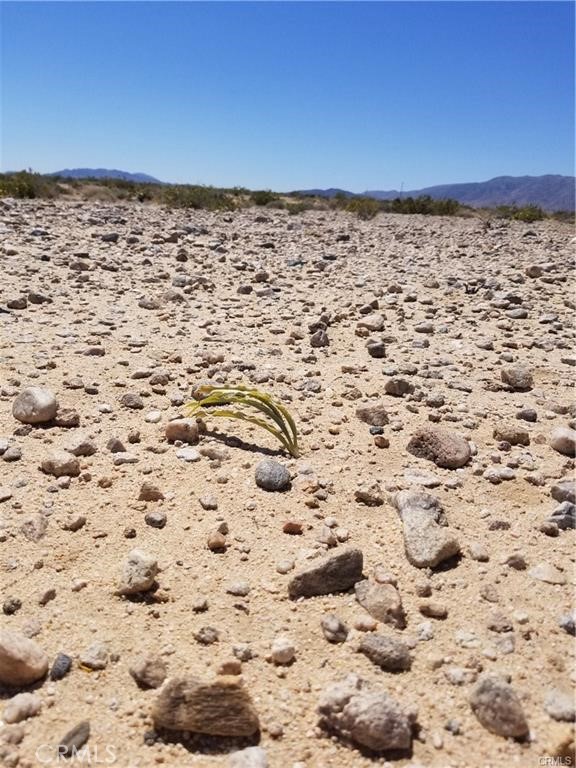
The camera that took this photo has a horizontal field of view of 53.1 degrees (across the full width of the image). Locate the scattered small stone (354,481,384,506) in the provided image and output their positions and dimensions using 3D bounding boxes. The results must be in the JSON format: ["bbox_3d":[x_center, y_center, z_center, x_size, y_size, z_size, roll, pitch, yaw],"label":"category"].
[{"bbox_3d":[0.106,0.144,0.754,0.037,0.030,0.030,2,18,0],"label":"scattered small stone"}]

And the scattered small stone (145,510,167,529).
[{"bbox_3d":[-0.190,0.195,0.828,0.030,0.020,0.026,-2,18,-13],"label":"scattered small stone"}]

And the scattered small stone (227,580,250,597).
[{"bbox_3d":[-0.050,0.206,0.579,0.023,0.013,0.017,2,18,0],"label":"scattered small stone"}]

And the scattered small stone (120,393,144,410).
[{"bbox_3d":[-0.346,0.039,1.284,0.050,0.032,0.040,-2,18,-15],"label":"scattered small stone"}]

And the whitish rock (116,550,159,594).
[{"bbox_3d":[-0.181,0.226,0.693,0.049,0.043,0.043,-2,18,-15],"label":"whitish rock"}]

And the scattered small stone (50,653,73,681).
[{"bbox_3d":[-0.222,0.278,0.566,0.018,0.015,0.029,0,18,-7],"label":"scattered small stone"}]

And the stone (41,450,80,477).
[{"bbox_3d":[-0.421,0.149,1.071,0.067,0.042,0.050,3,18,5],"label":"stone"}]

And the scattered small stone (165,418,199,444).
[{"bbox_3d":[-0.228,0.100,1.240,0.069,0.044,0.055,2,18,0],"label":"scattered small stone"}]

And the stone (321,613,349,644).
[{"bbox_3d":[0.050,0.267,0.628,0.025,0.022,0.032,-3,18,-17],"label":"stone"}]

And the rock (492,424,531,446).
[{"bbox_3d":[0.374,0.085,0.965,0.058,0.030,0.043,2,18,0],"label":"rock"}]

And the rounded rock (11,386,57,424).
[{"bbox_3d":[-0.575,0.049,1.316,0.093,0.078,0.079,2,18,0],"label":"rounded rock"}]

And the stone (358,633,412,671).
[{"bbox_3d":[0.112,0.307,0.658,0.059,0.025,0.038,9,19,21],"label":"stone"}]

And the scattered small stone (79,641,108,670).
[{"bbox_3d":[-0.196,0.273,0.581,0.027,0.017,0.024,-4,19,-20],"label":"scattered small stone"}]

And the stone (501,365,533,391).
[{"bbox_3d":[0.625,-0.019,1.575,0.085,0.055,0.074,10,19,21],"label":"stone"}]

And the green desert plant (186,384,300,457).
[{"bbox_3d":[-0.107,0.067,1.246,0.310,0.105,0.110,13,21,31],"label":"green desert plant"}]

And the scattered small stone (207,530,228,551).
[{"bbox_3d":[-0.096,0.212,0.783,0.026,0.021,0.024,0,17,-7],"label":"scattered small stone"}]

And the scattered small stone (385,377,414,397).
[{"bbox_3d":[0.306,0.010,1.579,0.079,0.040,0.059,2,18,0],"label":"scattered small stone"}]

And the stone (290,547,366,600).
[{"bbox_3d":[0.051,0.254,0.772,0.102,0.056,0.051,-4,19,-17],"label":"stone"}]

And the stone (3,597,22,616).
[{"bbox_3d":[-0.341,0.278,0.715,0.021,0.016,0.016,-3,18,-14],"label":"stone"}]

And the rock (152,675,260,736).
[{"bbox_3d":[-0.062,0.243,0.436,0.081,0.033,0.043,2,18,0],"label":"rock"}]

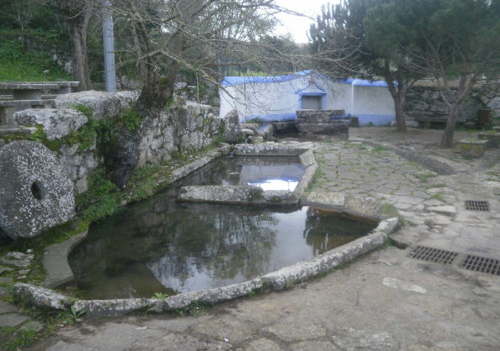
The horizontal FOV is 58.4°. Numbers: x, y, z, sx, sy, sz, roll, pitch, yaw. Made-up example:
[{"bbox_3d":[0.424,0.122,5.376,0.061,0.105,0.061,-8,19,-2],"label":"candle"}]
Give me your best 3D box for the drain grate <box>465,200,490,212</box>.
[{"bbox_3d":[3.013,0.408,5.930,0.310,0.040,0.390,4,12,21],"label":"drain grate"}]

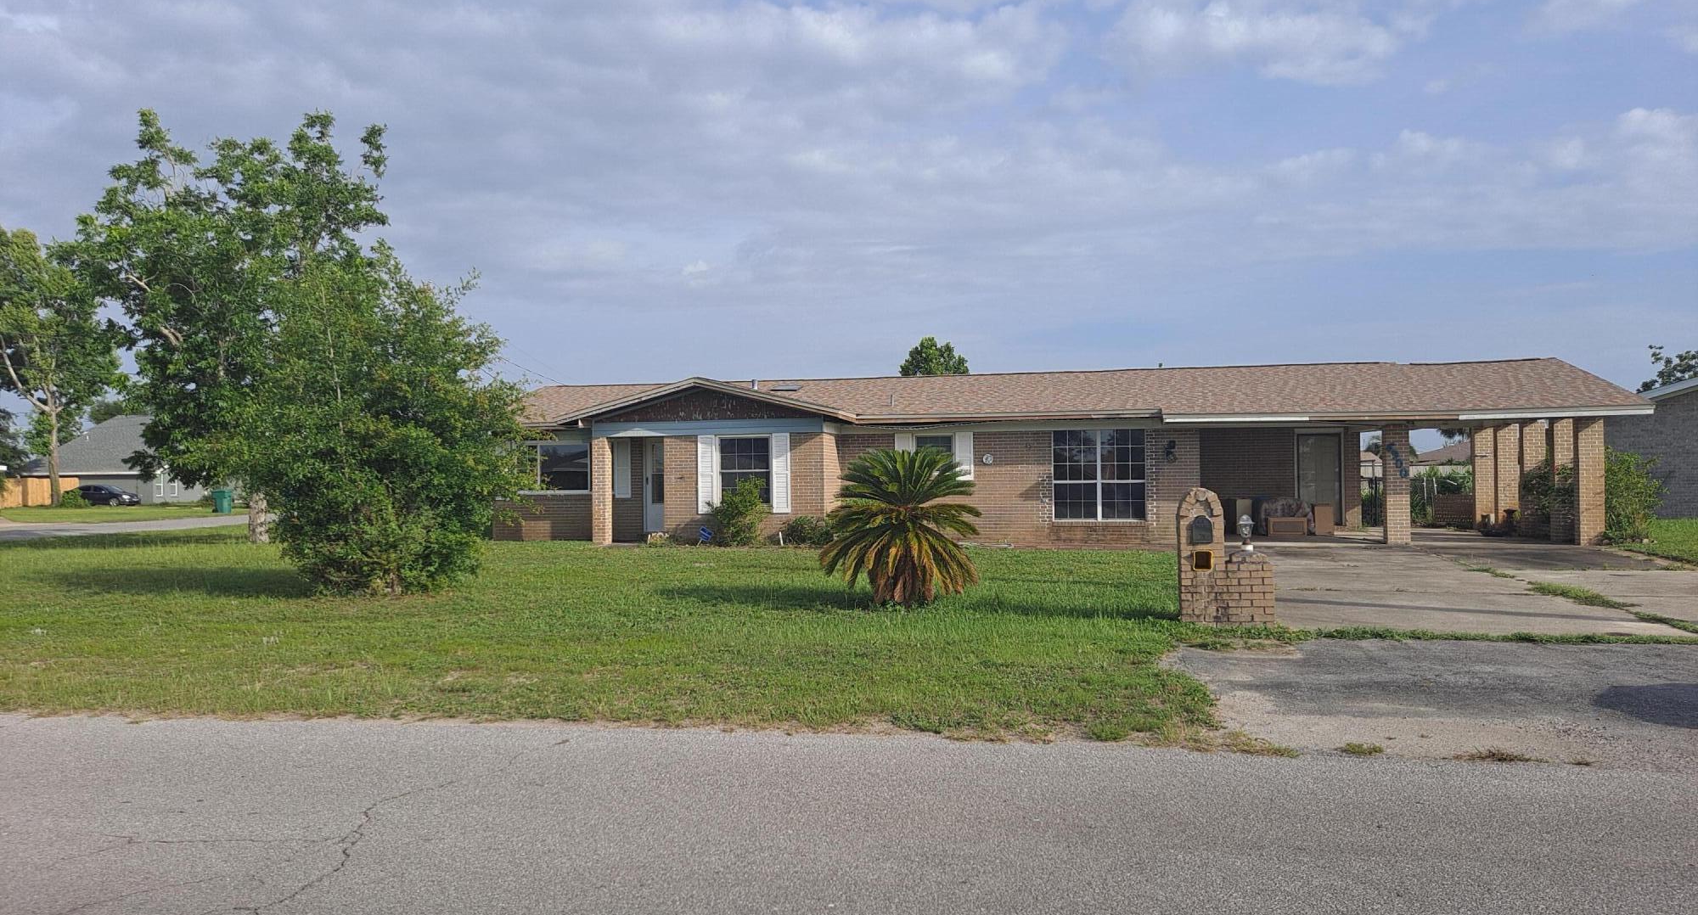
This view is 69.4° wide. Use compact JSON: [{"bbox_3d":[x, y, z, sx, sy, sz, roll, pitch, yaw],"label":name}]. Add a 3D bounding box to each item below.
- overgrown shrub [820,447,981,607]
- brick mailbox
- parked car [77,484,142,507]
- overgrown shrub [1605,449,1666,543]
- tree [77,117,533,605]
[{"bbox_3d":[0.570,0.760,13.350,1.720,1.720,1.700,-1,-1,12],"label":"overgrown shrub"},{"bbox_3d":[3.530,0.913,11.450,0.810,1.260,0.450,-1,-1,12],"label":"brick mailbox"},{"bbox_3d":[-47.200,2.450,78.000,4.600,1.460,1.800,-1,-1,9],"label":"parked car"},{"bbox_3d":[14.200,0.690,22.400,1.300,1.700,1.350,-1,-1,12],"label":"overgrown shrub"},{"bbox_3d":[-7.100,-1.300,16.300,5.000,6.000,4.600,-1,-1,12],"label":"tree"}]

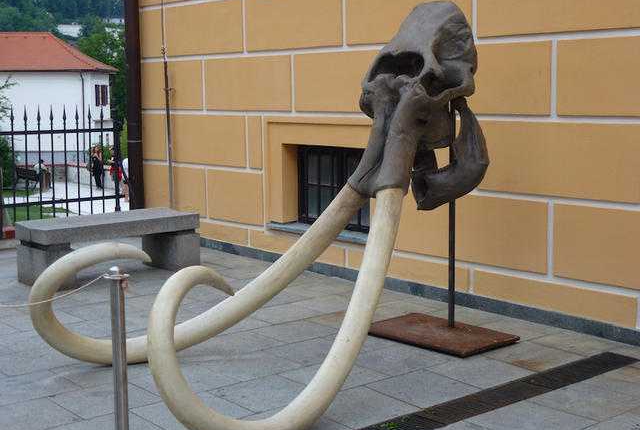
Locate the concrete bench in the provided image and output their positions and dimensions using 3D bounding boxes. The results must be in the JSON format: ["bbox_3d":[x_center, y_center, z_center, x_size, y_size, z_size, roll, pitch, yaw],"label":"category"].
[{"bbox_3d":[-1.808,0.270,8.151,1.469,0.477,0.612,-7,10,-38],"label":"concrete bench"}]

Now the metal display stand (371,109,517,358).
[{"bbox_3d":[0.716,0.029,5.790,0.520,1.469,0.880,-7,10,-38],"label":"metal display stand"}]

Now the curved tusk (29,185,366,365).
[{"bbox_3d":[-0.672,0.340,5.453,1.954,1.043,0.493,-4,8,-20],"label":"curved tusk"}]

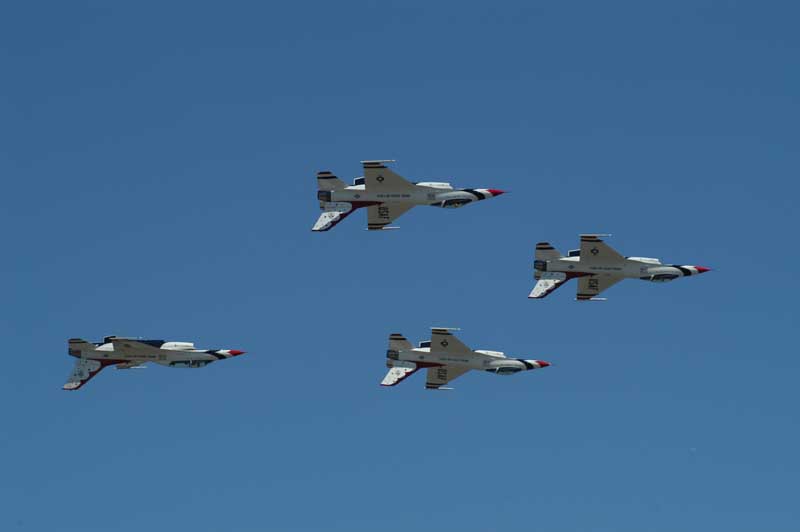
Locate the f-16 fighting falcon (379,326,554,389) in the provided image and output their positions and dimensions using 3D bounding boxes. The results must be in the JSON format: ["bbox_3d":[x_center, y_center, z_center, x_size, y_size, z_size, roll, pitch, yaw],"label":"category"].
[{"bbox_3d":[5.928,8.963,413.372,15.000,4.300,9.600,4,-34,0],"label":"f-16 fighting falcon"}]

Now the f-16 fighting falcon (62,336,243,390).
[{"bbox_3d":[-19.511,8.037,387.392,15.000,4.300,9.600,1,-15,0],"label":"f-16 fighting falcon"}]

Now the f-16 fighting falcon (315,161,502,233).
[{"bbox_3d":[0.891,-4.496,363.740,15.000,4.300,9.600,0,-31,2],"label":"f-16 fighting falcon"}]

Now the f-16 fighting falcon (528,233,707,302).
[{"bbox_3d":[17.862,1.063,387.053,15.000,4.300,9.600,2,-33,1],"label":"f-16 fighting falcon"}]

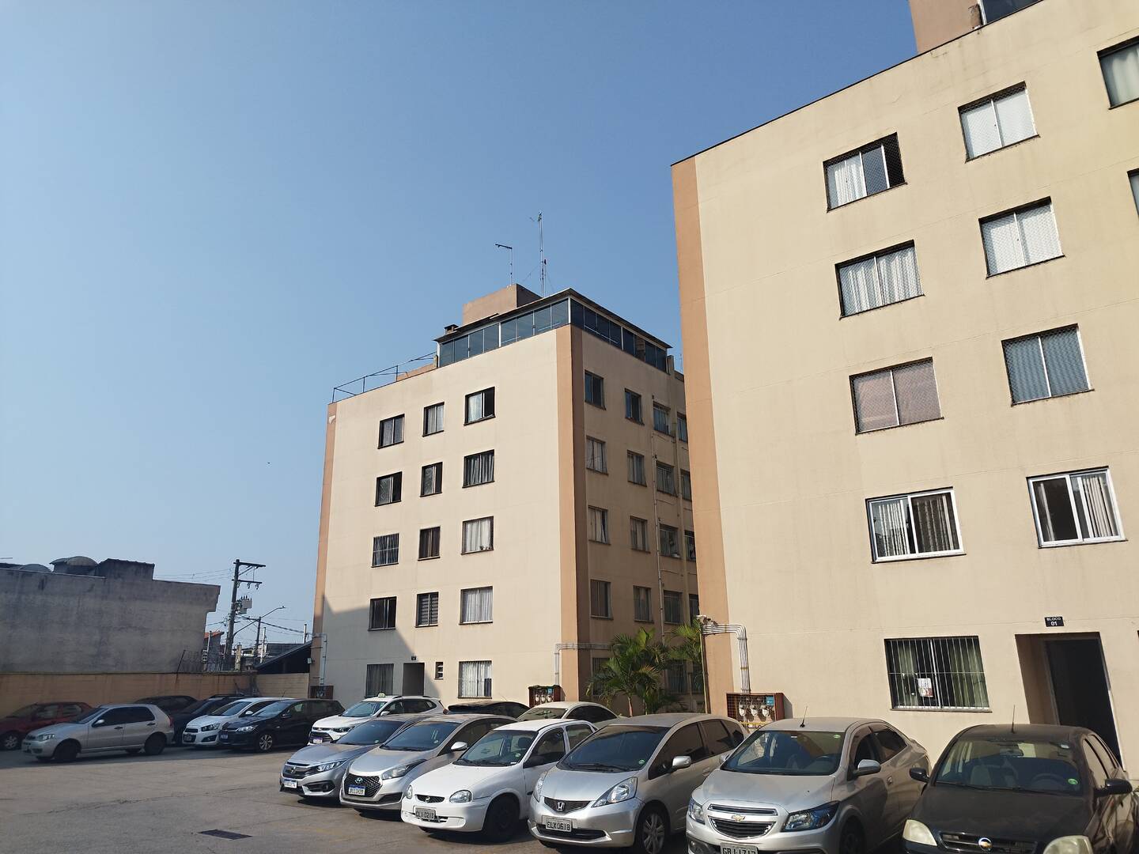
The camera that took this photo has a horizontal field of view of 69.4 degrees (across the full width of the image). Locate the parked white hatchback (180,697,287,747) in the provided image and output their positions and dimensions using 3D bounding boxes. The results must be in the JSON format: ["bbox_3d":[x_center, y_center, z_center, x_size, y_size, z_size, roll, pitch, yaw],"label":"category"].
[{"bbox_3d":[-10.868,9.908,27.689,1.740,1.520,4.100,-13,-21,35],"label":"parked white hatchback"}]

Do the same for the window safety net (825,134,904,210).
[{"bbox_3d":[6.391,-5.544,17.911,1.634,1.243,0.080,-14,-22,36],"label":"window safety net"}]

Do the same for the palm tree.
[{"bbox_3d":[1.766,7.574,24.474,2.230,3.170,2.230,-1,-17,0],"label":"palm tree"}]

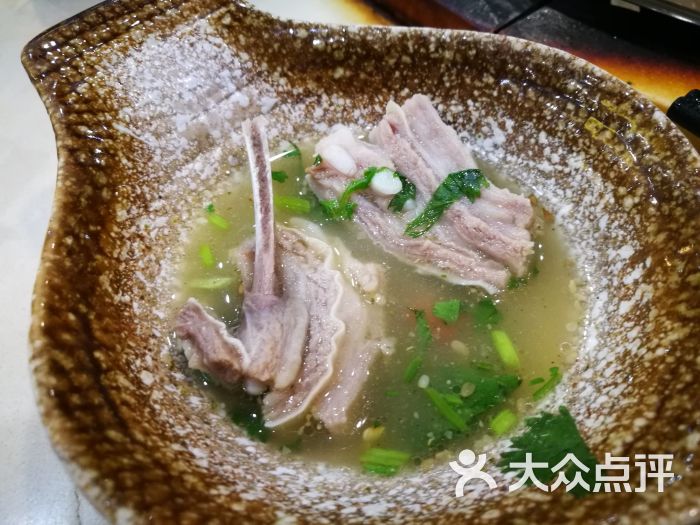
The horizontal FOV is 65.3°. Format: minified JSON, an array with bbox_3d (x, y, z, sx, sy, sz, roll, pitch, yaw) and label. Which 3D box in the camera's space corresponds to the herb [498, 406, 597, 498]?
[{"bbox_3d":[0.066,0.059,0.178,0.028,0.007,0.033,12,47,31],"label":"herb"}]

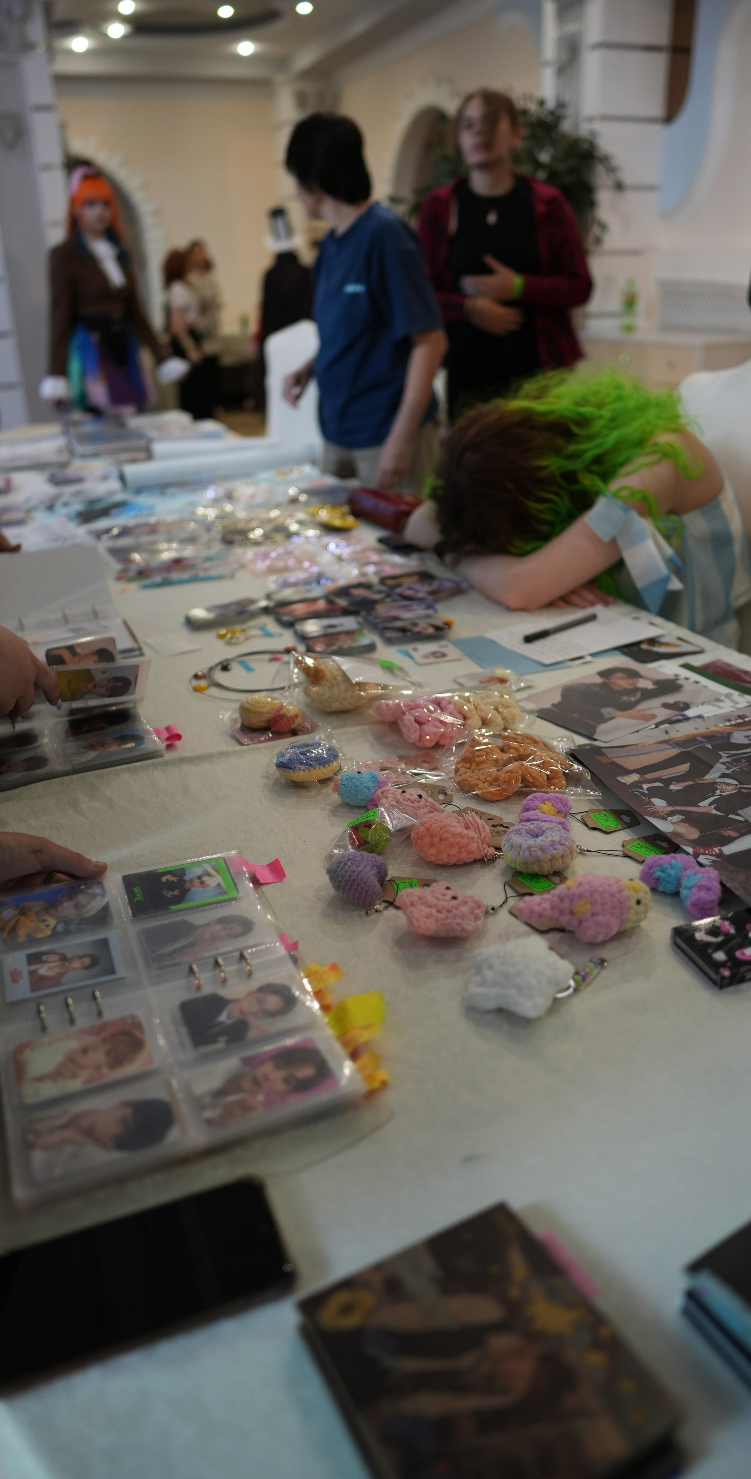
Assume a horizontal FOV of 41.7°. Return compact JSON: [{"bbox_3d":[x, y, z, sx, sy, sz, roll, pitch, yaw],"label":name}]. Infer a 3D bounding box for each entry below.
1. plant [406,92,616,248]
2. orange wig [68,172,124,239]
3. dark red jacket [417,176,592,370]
[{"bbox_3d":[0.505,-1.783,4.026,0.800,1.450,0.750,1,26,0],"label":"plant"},{"bbox_3d":[-1.170,-2.221,4.106,0.230,0.255,0.250,-7,25,-13],"label":"orange wig"},{"bbox_3d":[0.386,-1.394,2.966,0.510,0.530,0.310,5,25,13],"label":"dark red jacket"}]

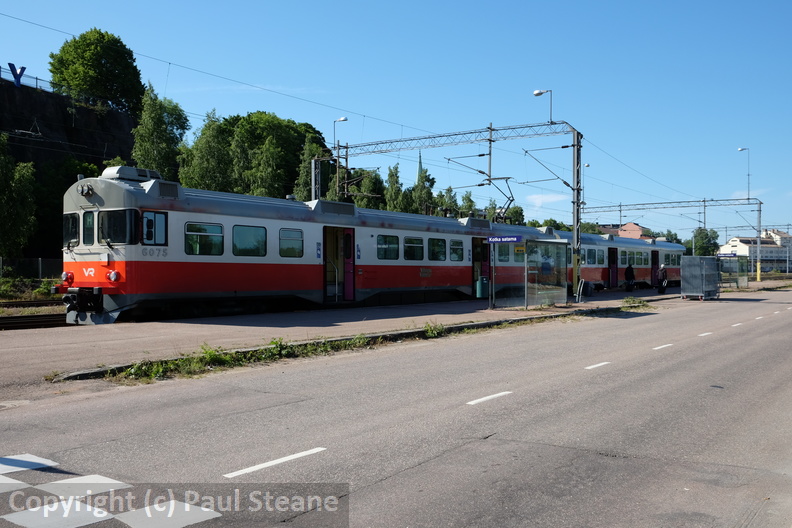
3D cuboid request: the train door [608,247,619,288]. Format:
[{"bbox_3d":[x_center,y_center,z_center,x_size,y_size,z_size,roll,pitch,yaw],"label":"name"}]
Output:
[{"bbox_3d":[13.991,0.251,45.300,0.130,2.600,1.550,0,-1,37],"label":"train door"}]

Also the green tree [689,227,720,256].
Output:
[{"bbox_3d":[66.061,-2.451,150.000,6.600,10.500,6.600,0,0,0],"label":"green tree"}]

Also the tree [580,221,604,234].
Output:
[{"bbox_3d":[44.665,-4.205,160.000,6.200,11.500,6.200,0,0,0],"label":"tree"}]

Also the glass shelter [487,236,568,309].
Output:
[{"bbox_3d":[5.100,0.380,26.960,1.750,2.550,3.900,0,-1,37],"label":"glass shelter"}]

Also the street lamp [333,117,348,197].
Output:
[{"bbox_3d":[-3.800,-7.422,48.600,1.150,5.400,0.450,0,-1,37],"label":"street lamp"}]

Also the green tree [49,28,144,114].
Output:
[{"bbox_3d":[-34.039,-21.821,80.000,10.800,10.000,10.300,0,0,0],"label":"green tree"}]

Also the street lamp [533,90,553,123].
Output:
[{"bbox_3d":[8.200,-8.816,39.400,1.200,1.850,0.350,0,-1,37],"label":"street lamp"}]

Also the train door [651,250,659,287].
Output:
[{"bbox_3d":[19.355,0.336,52.500,0.130,2.600,1.550,0,-1,37],"label":"train door"}]

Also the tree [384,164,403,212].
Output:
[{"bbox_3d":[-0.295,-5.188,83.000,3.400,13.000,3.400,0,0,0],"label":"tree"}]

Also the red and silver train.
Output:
[{"bbox_3d":[7.660,-0.200,39.560,3.200,4.400,53.000,0,-1,37],"label":"red and silver train"}]

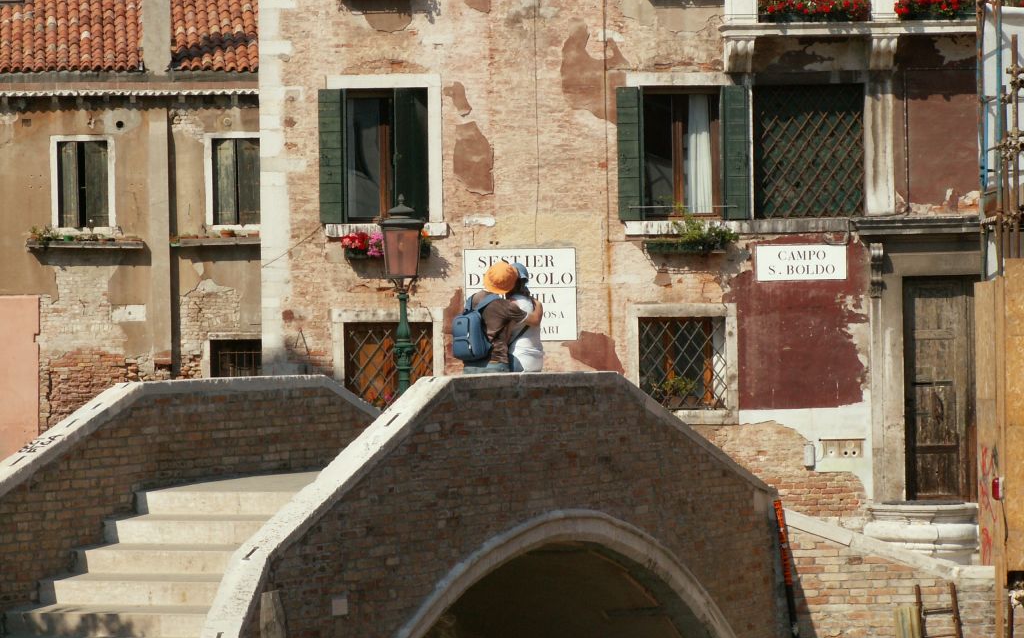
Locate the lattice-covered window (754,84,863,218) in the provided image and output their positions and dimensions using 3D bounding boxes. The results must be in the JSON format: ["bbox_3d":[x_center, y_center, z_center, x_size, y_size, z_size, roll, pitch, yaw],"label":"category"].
[{"bbox_3d":[3.707,-2.087,47.186,1.371,1.695,0.100,-1,2,-3],"label":"lattice-covered window"}]

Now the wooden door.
[{"bbox_3d":[5.370,0.878,47.510,0.941,2.823,0.100,-1,2,-3],"label":"wooden door"}]

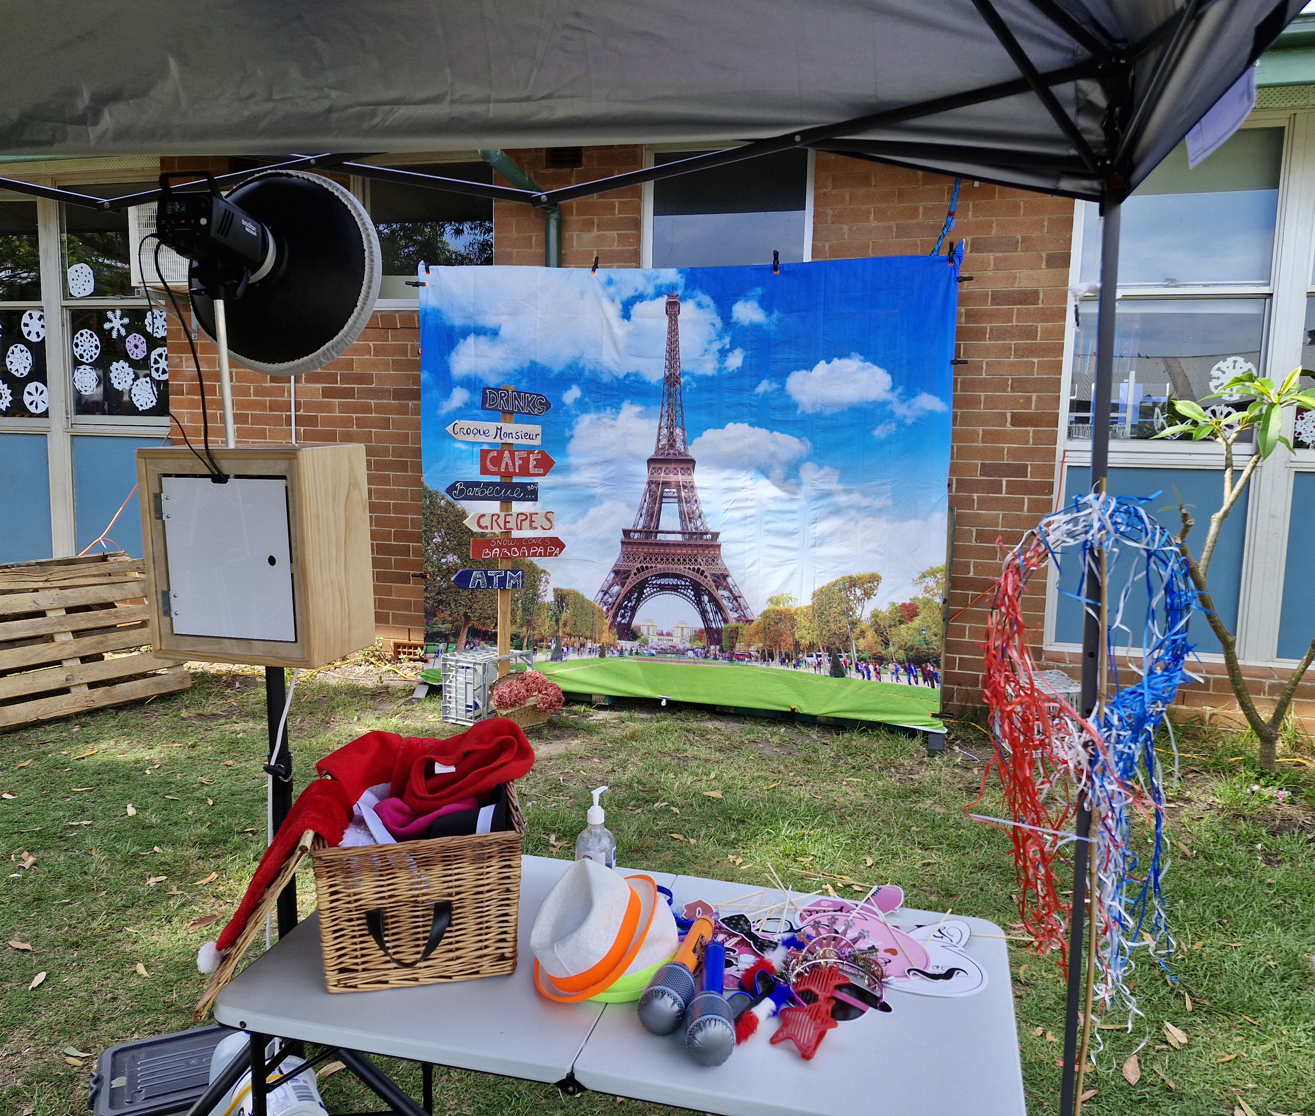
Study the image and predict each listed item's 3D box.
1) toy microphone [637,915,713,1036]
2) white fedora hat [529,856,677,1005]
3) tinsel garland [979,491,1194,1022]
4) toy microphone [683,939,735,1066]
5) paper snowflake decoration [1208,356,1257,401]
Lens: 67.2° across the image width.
[{"bbox_3d":[0.036,0.641,1.541,0.071,0.071,0.295,3,11,17],"label":"toy microphone"},{"bbox_3d":[-0.127,0.565,1.573,0.240,0.120,0.265,-30,16,21],"label":"white fedora hat"},{"bbox_3d":[0.924,0.427,2.130,0.450,1.140,0.220,1,7,-6],"label":"tinsel garland"},{"bbox_3d":[0.084,0.663,1.492,0.070,0.070,0.286,2,5,5],"label":"toy microphone"},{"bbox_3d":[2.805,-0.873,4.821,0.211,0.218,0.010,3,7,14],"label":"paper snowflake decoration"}]

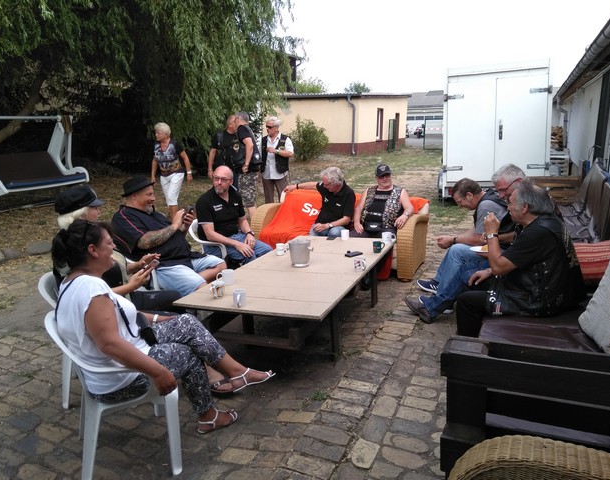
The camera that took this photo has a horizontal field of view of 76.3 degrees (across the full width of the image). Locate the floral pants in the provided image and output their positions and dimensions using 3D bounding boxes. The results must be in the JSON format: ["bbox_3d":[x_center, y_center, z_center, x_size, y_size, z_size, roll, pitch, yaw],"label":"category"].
[{"bbox_3d":[-0.839,0.689,2.150,0.740,0.470,0.400,-11,17,-24],"label":"floral pants"}]

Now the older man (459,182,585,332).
[{"bbox_3d":[1.307,0.199,2.484,0.820,1.180,0.580,3,16,19],"label":"older man"}]

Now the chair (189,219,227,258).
[{"bbox_3d":[-0.740,0.190,3.620,0.570,0.800,0.570,5,18,29],"label":"chair"}]

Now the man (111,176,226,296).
[{"bbox_3d":[-0.998,0.168,2.976,0.920,1.300,0.660,1,16,15],"label":"man"}]

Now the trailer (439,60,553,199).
[{"bbox_3d":[4.220,-2.560,9.294,2.050,2.400,3.800,2,16,17],"label":"trailer"}]

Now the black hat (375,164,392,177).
[{"bbox_3d":[0.825,-0.730,4.080,0.180,0.130,0.250,0,16,10],"label":"black hat"}]

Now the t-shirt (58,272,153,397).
[{"bbox_3d":[-1.032,0.469,1.970,0.380,0.560,0.460,-11,17,-24],"label":"t-shirt"}]

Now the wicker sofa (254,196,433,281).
[{"bbox_3d":[0.405,-0.115,4.473,1.835,0.770,0.820,4,18,26],"label":"wicker sofa"}]

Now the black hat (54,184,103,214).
[{"bbox_3d":[-1.353,-0.243,2.330,0.270,0.150,0.220,-6,16,-9],"label":"black hat"}]

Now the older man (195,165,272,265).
[{"bbox_3d":[-0.577,-0.029,3.507,0.850,1.280,0.620,7,19,33],"label":"older man"}]

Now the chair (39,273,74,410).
[{"bbox_3d":[-1.193,0.503,2.454,0.560,0.820,0.560,-5,16,-9],"label":"chair"}]

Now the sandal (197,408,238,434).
[{"bbox_3d":[-0.524,1.064,2.316,0.245,0.100,0.090,-10,17,-23],"label":"sandal"}]

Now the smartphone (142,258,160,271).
[{"bbox_3d":[-0.924,0.154,2.300,0.070,0.009,0.145,20,60,45],"label":"smartphone"}]

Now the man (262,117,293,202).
[{"bbox_3d":[-0.373,-0.852,5.523,0.500,1.730,0.380,4,17,22],"label":"man"}]

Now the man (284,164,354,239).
[{"bbox_3d":[0.209,-0.227,4.265,0.760,1.140,0.900,6,18,28],"label":"man"}]

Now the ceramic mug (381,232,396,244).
[{"bbox_3d":[0.787,-0.014,3.680,0.120,0.095,0.085,0,16,10],"label":"ceramic mug"}]

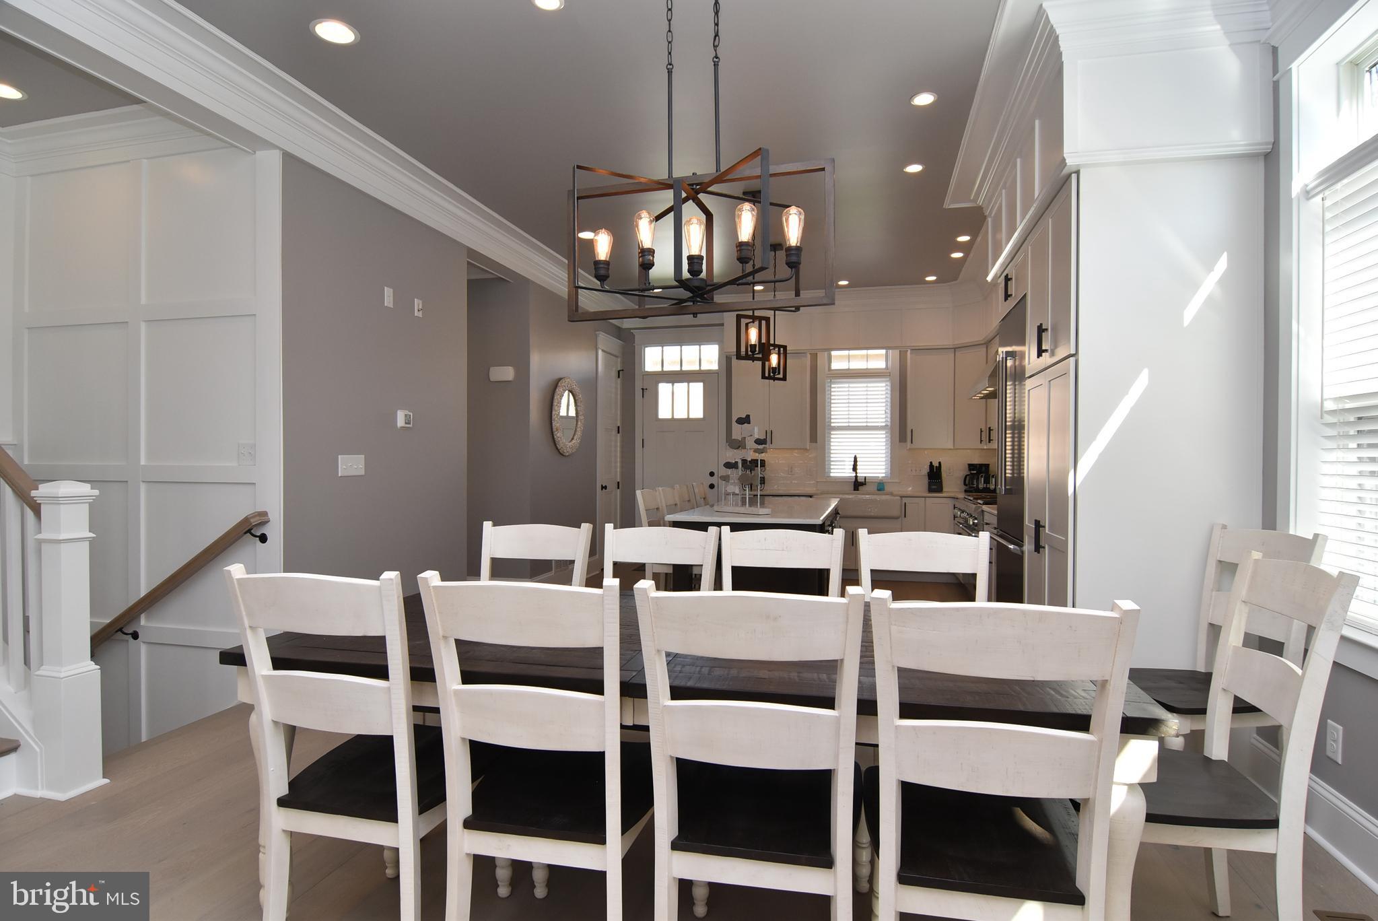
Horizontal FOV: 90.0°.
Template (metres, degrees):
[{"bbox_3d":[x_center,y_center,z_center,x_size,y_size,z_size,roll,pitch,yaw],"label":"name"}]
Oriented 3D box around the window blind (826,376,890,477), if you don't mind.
[{"bbox_3d":[1.881,-0.363,7.662,0.690,1.105,0.060,0,0,15],"label":"window blind"}]

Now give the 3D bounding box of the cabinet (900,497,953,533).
[{"bbox_3d":[2.504,0.816,7.347,0.550,0.880,0.610,0,0,15],"label":"cabinet"}]

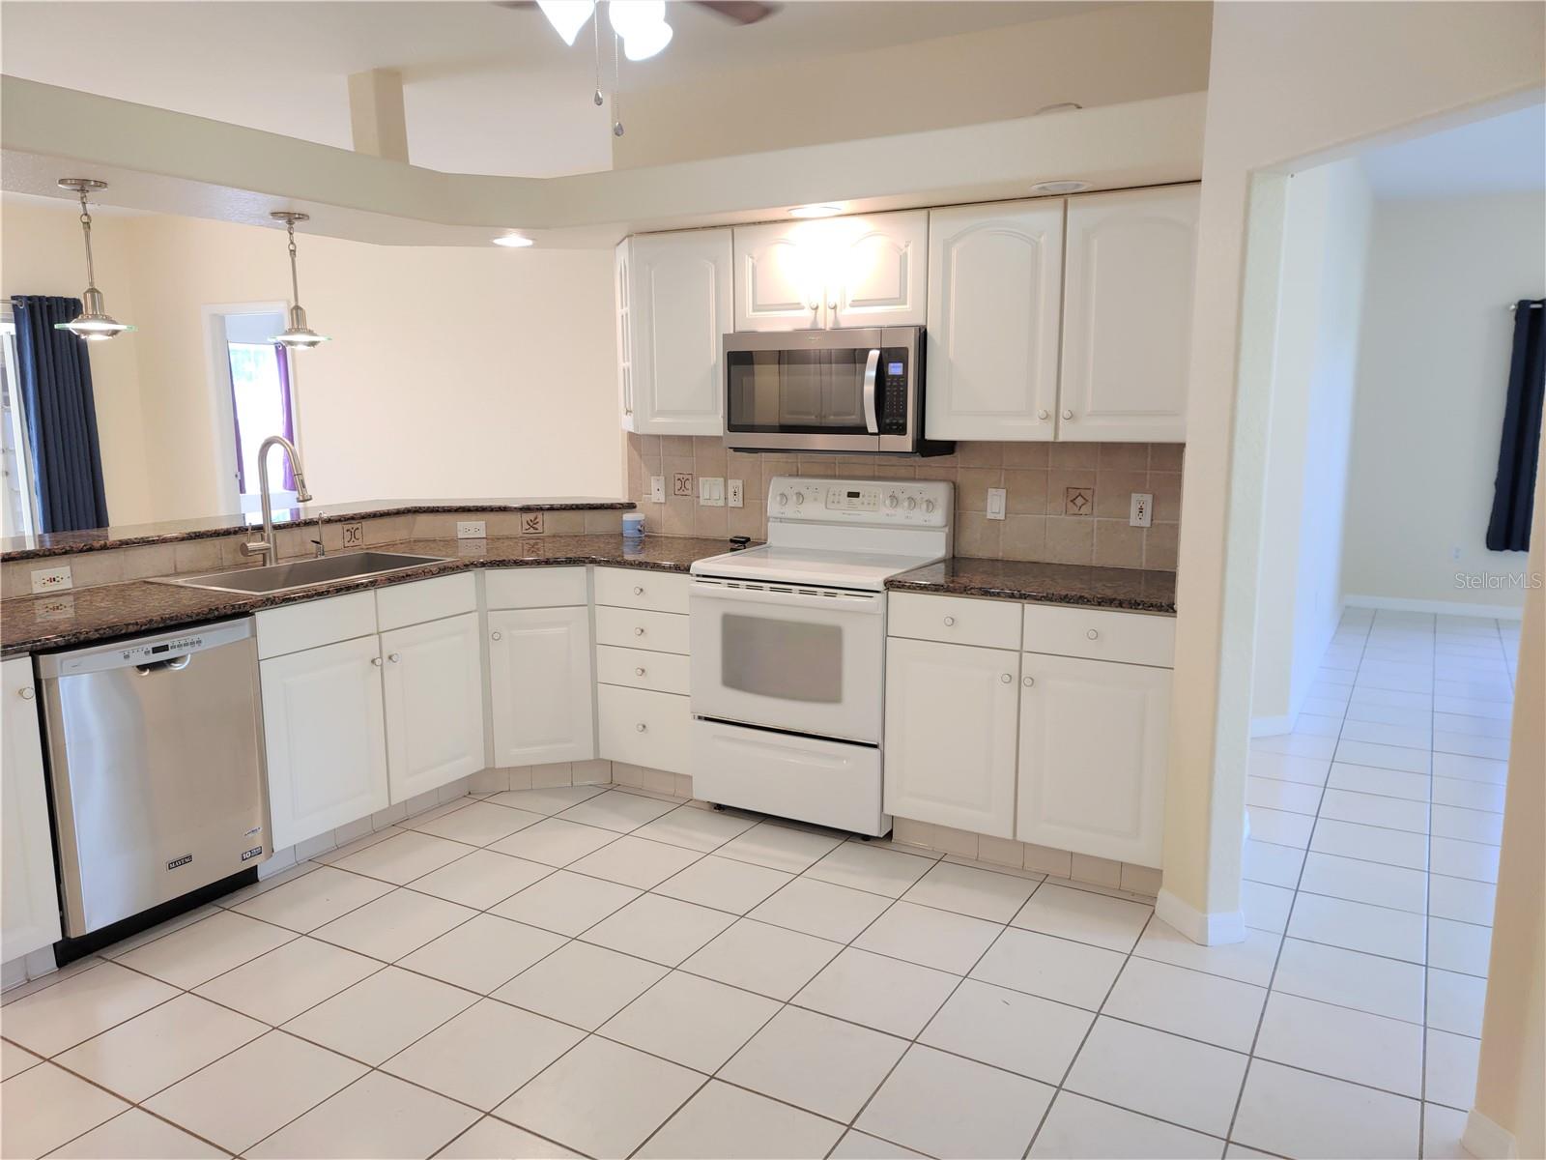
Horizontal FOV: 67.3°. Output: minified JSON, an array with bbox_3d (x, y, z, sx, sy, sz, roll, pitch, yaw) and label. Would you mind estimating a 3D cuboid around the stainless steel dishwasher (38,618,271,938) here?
[{"bbox_3d":[-1.952,0.535,3.396,0.600,0.820,0.605,6,11,29],"label":"stainless steel dishwasher"}]

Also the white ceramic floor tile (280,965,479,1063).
[{"bbox_3d":[-0.963,1.074,2.873,0.338,0.010,0.338,5,11,30],"label":"white ceramic floor tile"}]

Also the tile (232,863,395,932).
[{"bbox_3d":[-1.403,0.978,3.559,0.343,0.010,0.343,6,11,29],"label":"tile"}]

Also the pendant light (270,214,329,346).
[{"bbox_3d":[-1.678,-1.046,4.080,0.205,0.452,0.205,5,11,29],"label":"pendant light"}]

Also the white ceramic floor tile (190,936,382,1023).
[{"bbox_3d":[-1.260,1.047,3.042,0.338,0.010,0.338,5,11,30],"label":"white ceramic floor tile"}]

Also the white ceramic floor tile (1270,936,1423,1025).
[{"bbox_3d":[1.528,1.058,3.074,0.343,0.010,0.343,6,11,29],"label":"white ceramic floor tile"}]

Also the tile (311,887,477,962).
[{"bbox_3d":[-1.099,1.007,3.390,0.343,0.010,0.343,6,11,29],"label":"tile"}]

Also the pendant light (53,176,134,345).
[{"bbox_3d":[-2.018,-0.946,3.440,0.205,0.452,0.205,5,11,29],"label":"pendant light"}]

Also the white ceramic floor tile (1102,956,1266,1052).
[{"bbox_3d":[1.034,1.060,2.907,0.338,0.010,0.338,5,11,30],"label":"white ceramic floor tile"}]

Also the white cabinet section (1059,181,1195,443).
[{"bbox_3d":[1.191,-0.821,3.699,0.451,0.750,0.320,5,11,29],"label":"white cabinet section"}]

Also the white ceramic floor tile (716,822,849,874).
[{"bbox_3d":[0.028,0.908,3.955,0.340,0.012,0.340,5,11,29],"label":"white ceramic floor tile"}]

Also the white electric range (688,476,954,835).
[{"bbox_3d":[0.192,0.246,4.272,0.757,1.195,0.670,5,11,29],"label":"white electric range"}]

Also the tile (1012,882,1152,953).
[{"bbox_3d":[0.918,0.995,3.441,0.340,0.012,0.340,5,11,29],"label":"tile"}]

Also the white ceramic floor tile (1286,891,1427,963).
[{"bbox_3d":[1.689,1.004,3.354,0.341,0.010,0.341,6,11,30],"label":"white ceramic floor tile"}]

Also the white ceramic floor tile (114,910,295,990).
[{"bbox_3d":[-1.569,1.026,3.255,0.340,0.012,0.340,5,11,29],"label":"white ceramic floor tile"}]

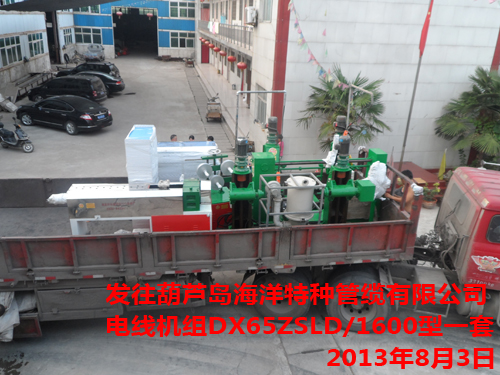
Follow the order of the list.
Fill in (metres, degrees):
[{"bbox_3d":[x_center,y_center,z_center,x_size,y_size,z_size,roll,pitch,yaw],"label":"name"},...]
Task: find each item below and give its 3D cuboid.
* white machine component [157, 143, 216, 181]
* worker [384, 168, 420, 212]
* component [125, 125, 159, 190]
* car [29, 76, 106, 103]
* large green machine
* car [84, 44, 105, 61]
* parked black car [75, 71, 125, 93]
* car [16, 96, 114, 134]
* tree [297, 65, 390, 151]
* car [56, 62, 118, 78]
[{"bbox_3d":[-1.159,-0.155,7.403,1.069,1.286,0.465,-1,22,-9],"label":"white machine component"},{"bbox_3d":[2.719,0.462,7.316,0.544,1.603,0.465,-1,22,-9],"label":"worker"},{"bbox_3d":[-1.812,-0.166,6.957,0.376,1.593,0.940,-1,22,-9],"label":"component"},{"bbox_3d":[-10.701,-5.685,23.610,4.790,1.630,1.810,6,22,10],"label":"car"},{"bbox_3d":[0.662,-0.174,6.980,3.137,1.761,1.732,-1,22,-9],"label":"large green machine"},{"bbox_3d":[-19.045,-16.457,49.760,1.600,1.570,3.700,2,22,-1],"label":"car"},{"bbox_3d":[-10.802,-6.888,26.829,4.780,1.460,1.810,2,22,-1],"label":"parked black car"},{"bbox_3d":[-8.554,-3.449,18.439,4.850,1.480,1.800,13,24,24],"label":"car"},{"bbox_3d":[2.728,-1.665,11.978,2.869,3.760,2.177,-1,22,-9],"label":"tree"},{"bbox_3d":[-12.065,-8.446,30.230,4.650,1.730,1.830,5,22,7],"label":"car"}]

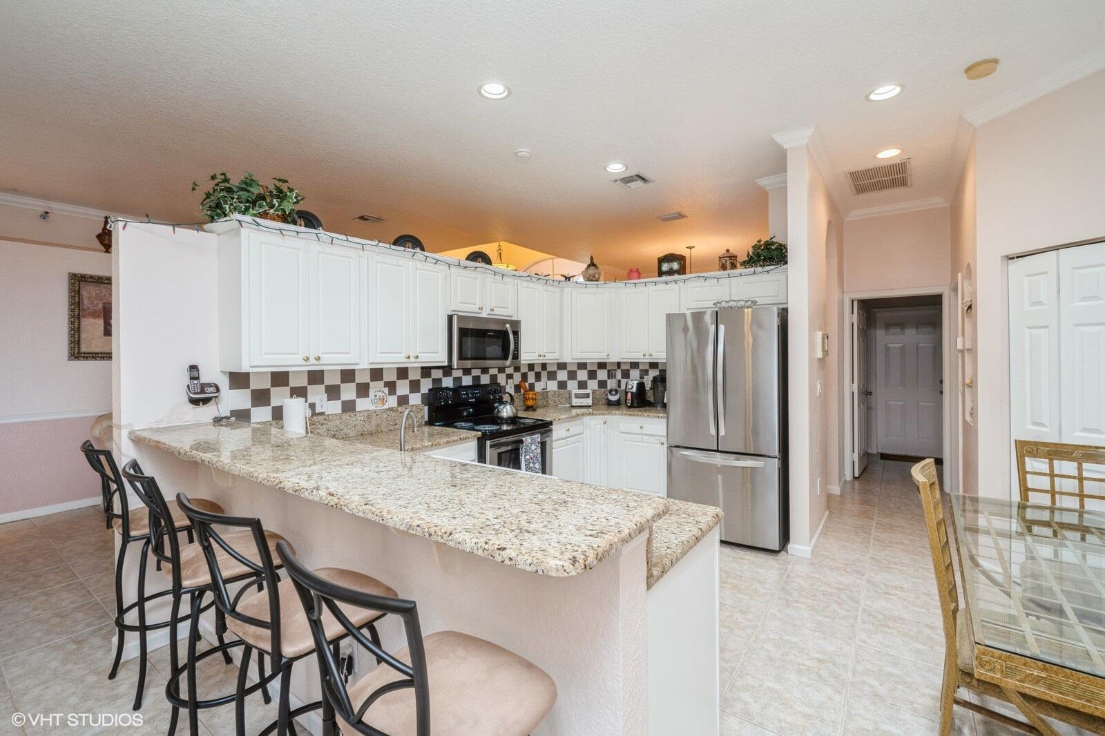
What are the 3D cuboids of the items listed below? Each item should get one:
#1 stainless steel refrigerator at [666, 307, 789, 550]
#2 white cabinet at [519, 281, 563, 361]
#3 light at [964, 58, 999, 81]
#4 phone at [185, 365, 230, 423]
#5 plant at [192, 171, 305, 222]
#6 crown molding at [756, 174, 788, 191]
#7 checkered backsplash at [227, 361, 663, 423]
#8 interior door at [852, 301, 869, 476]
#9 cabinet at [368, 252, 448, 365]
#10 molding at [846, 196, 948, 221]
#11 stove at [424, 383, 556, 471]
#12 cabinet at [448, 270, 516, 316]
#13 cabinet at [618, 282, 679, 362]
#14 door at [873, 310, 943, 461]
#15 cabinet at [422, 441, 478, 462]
[{"bbox_3d":[1.521,0.433,3.875,0.838,1.780,0.850,0,1,36],"label":"stainless steel refrigerator"},{"bbox_3d":[-0.236,-0.423,4.395,0.320,0.749,0.705,0,1,36],"label":"white cabinet"},{"bbox_3d":[2.323,-1.611,2.492,0.140,0.038,0.140,0,1,36],"label":"light"},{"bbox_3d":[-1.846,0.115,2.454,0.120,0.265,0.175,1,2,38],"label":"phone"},{"bbox_3d":[-1.638,-0.887,2.506,0.370,0.285,0.510,0,1,36],"label":"plant"},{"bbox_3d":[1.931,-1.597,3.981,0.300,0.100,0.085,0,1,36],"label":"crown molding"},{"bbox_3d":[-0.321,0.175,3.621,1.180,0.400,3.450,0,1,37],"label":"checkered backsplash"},{"bbox_3d":[3.748,0.237,5.587,0.040,2.030,0.740,0,1,41],"label":"interior door"},{"bbox_3d":[-1.093,-0.378,3.213,0.320,0.750,0.670,0,1,36],"label":"cabinet"},{"bbox_3d":[3.631,-1.681,4.885,0.870,0.085,0.085,1,2,38],"label":"molding"},{"bbox_3d":[-0.478,0.761,3.721,0.710,1.205,0.760,1,2,38],"label":"stove"},{"bbox_3d":[-0.661,-0.595,3.812,0.330,0.370,0.762,1,2,38],"label":"cabinet"},{"bbox_3d":[1.008,-0.442,4.567,0.655,0.760,0.320,0,1,37],"label":"cabinet"},{"bbox_3d":[5.024,0.199,6.430,0.790,2.040,0.045,0,1,37],"label":"door"},{"bbox_3d":[-0.987,0.940,3.186,0.600,0.870,0.630,0,1,37],"label":"cabinet"}]

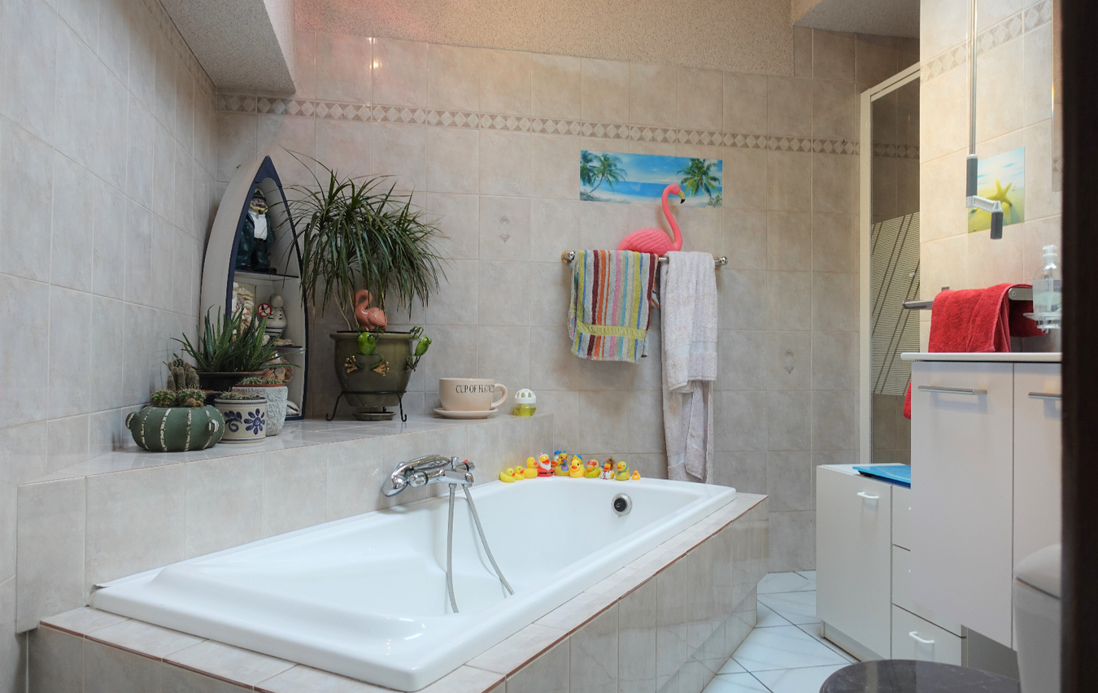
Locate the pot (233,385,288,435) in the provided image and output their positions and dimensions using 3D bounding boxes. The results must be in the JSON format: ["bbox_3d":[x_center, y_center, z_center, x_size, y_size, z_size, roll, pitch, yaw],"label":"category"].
[{"bbox_3d":[-0.812,0.182,2.058,0.145,0.134,0.145,1,-1,-23],"label":"pot"}]

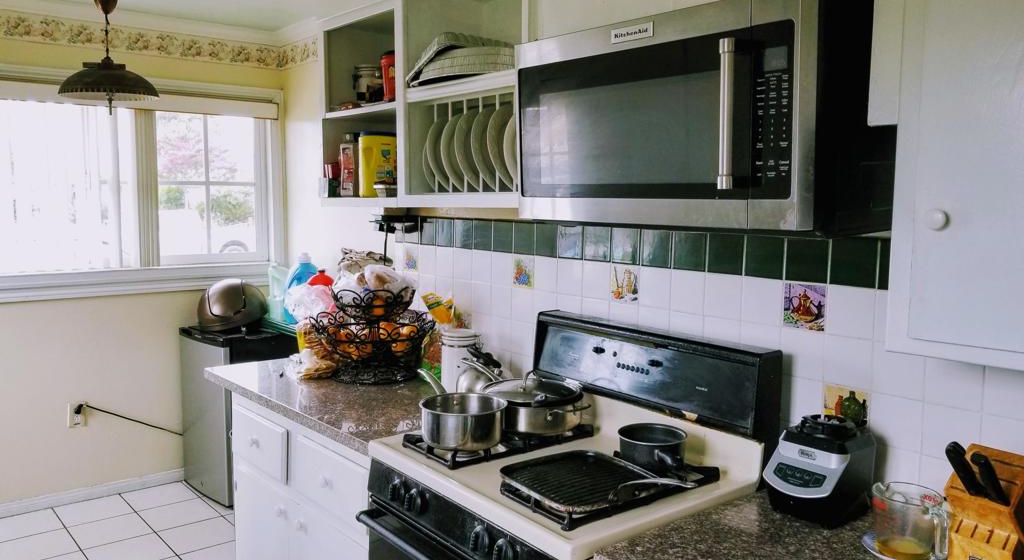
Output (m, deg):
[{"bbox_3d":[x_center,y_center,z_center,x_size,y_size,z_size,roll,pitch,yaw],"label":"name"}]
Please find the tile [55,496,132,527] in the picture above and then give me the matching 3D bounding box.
[{"bbox_3d":[-2.082,1.153,3.835,0.304,0.010,0.304,-5,8,-41],"label":"tile"}]

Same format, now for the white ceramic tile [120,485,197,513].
[{"bbox_3d":[-1.849,1.135,4.033,0.303,0.010,0.303,-3,7,-41],"label":"white ceramic tile"}]

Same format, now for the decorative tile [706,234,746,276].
[{"bbox_3d":[0.544,-0.065,1.953,0.010,0.105,0.108,-4,8,-40],"label":"decorative tile"}]

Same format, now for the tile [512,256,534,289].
[{"bbox_3d":[0.041,-0.027,2.555,0.009,0.108,0.108,-5,8,-40],"label":"tile"}]

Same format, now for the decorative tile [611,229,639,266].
[{"bbox_3d":[0.326,-0.097,2.176,0.008,0.108,0.108,-3,7,-40],"label":"decorative tile"}]

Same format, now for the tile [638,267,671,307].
[{"bbox_3d":[0.399,0.023,2.131,0.010,0.108,0.108,-4,8,-40],"label":"tile"}]

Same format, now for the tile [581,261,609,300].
[{"bbox_3d":[0.256,0.003,2.297,0.010,0.108,0.108,-4,8,-40],"label":"tile"}]

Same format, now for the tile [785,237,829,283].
[{"bbox_3d":[0.679,-0.049,1.760,0.008,0.108,0.108,-3,7,-40],"label":"tile"}]

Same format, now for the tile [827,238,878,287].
[{"bbox_3d":[0.760,-0.036,1.702,0.010,0.105,0.108,-4,8,-40],"label":"tile"}]

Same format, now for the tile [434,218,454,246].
[{"bbox_3d":[-0.239,-0.172,2.829,0.010,0.100,0.107,-3,7,-40],"label":"tile"}]

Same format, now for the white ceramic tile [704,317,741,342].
[{"bbox_3d":[0.541,0.152,1.976,0.010,0.108,0.108,-4,8,-40],"label":"white ceramic tile"}]

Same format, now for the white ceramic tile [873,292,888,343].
[{"bbox_3d":[0.817,0.080,1.603,0.010,0.108,0.108,-3,7,-40],"label":"white ceramic tile"}]

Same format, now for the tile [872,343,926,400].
[{"bbox_3d":[0.829,0.192,1.642,0.010,0.108,0.108,-4,8,-40],"label":"tile"}]

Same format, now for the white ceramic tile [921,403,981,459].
[{"bbox_3d":[0.880,0.308,1.538,0.010,0.107,0.107,-3,7,-40],"label":"white ceramic tile"}]

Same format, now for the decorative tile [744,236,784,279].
[{"bbox_3d":[0.609,-0.058,1.843,0.008,0.108,0.108,-3,7,-40],"label":"decorative tile"}]

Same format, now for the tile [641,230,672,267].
[{"bbox_3d":[0.397,-0.087,2.093,0.008,0.108,0.108,-3,7,-40],"label":"tile"}]

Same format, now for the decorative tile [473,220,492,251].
[{"bbox_3d":[-0.102,-0.160,2.709,0.009,0.108,0.108,-5,8,-40],"label":"decorative tile"}]

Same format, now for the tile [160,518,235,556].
[{"bbox_3d":[-1.438,1.184,3.560,0.303,0.010,0.303,-3,7,-41],"label":"tile"}]

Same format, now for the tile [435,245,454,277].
[{"bbox_3d":[-0.241,-0.066,2.839,0.010,0.107,0.107,-3,7,-40],"label":"tile"}]

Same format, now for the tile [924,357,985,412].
[{"bbox_3d":[0.906,0.204,1.570,0.009,0.108,0.108,-5,8,-40],"label":"tile"}]

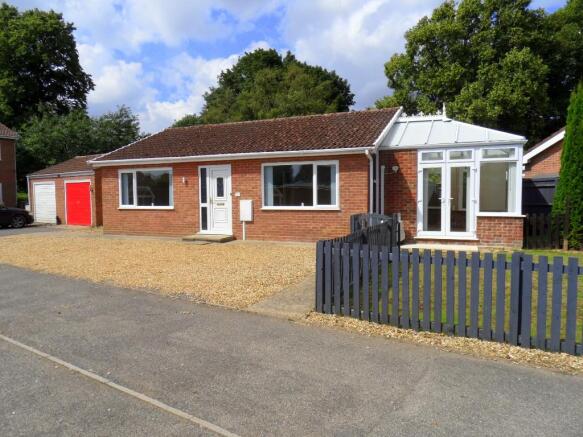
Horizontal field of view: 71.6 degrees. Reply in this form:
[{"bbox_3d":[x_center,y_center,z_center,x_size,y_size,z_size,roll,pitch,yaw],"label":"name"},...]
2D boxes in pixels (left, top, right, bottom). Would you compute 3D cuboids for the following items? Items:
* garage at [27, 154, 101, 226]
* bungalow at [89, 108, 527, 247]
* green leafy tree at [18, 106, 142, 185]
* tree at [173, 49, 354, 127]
[{"bbox_3d":[-9.689,-1.627,21.512,6.050,3.600,5.350,2,4,33],"label":"garage"},{"bbox_3d":[0.743,-1.645,14.823,13.200,4.200,7.980,1,4,23],"label":"bungalow"},{"bbox_3d":[-15.552,-4.223,30.225,8.600,7.900,8.200,-1,3,0],"label":"green leafy tree"},{"bbox_3d":[-2.185,-7.675,35.398,14.500,13.950,13.500,-1,3,0],"label":"tree"}]

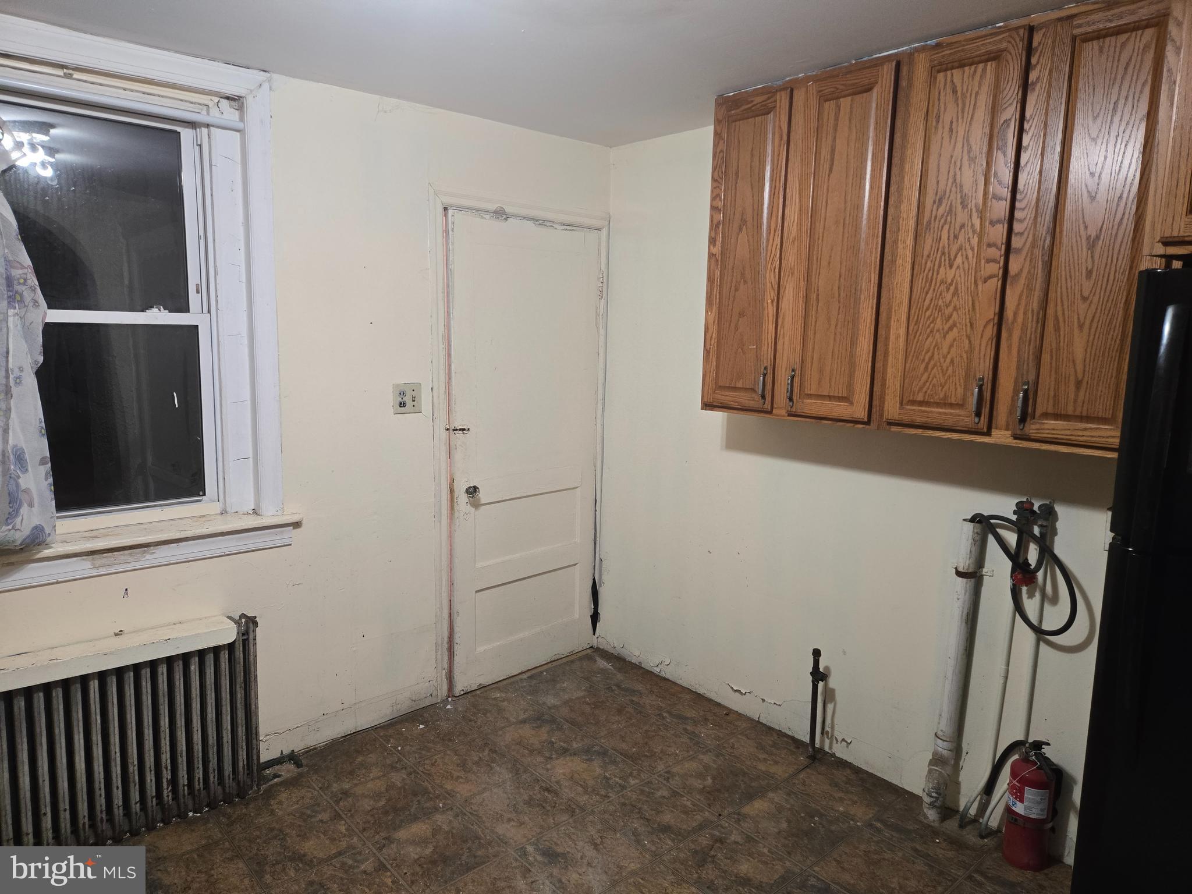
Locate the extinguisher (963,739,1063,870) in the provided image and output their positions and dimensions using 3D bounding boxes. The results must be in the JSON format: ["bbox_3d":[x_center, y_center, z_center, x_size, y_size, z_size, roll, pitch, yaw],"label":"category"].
[{"bbox_3d":[1.289,1.067,2.411,0.215,0.394,0.130,4,9,15],"label":"extinguisher"}]

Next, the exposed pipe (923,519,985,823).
[{"bbox_3d":[1.152,0.735,2.549,0.115,1.010,0.092,-7,12,-42],"label":"exposed pipe"}]

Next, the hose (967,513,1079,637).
[{"bbox_3d":[1.254,0.383,2.356,0.130,0.310,0.335,-7,12,-42],"label":"hose"}]

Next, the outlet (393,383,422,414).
[{"bbox_3d":[-0.725,-0.186,3.047,0.118,0.115,0.013,-7,12,-42],"label":"outlet"}]

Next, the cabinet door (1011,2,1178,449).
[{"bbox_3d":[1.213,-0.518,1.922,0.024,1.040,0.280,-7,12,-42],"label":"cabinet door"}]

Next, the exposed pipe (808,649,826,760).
[{"bbox_3d":[0.815,0.954,2.935,0.048,0.430,0.048,-7,12,-42],"label":"exposed pipe"}]

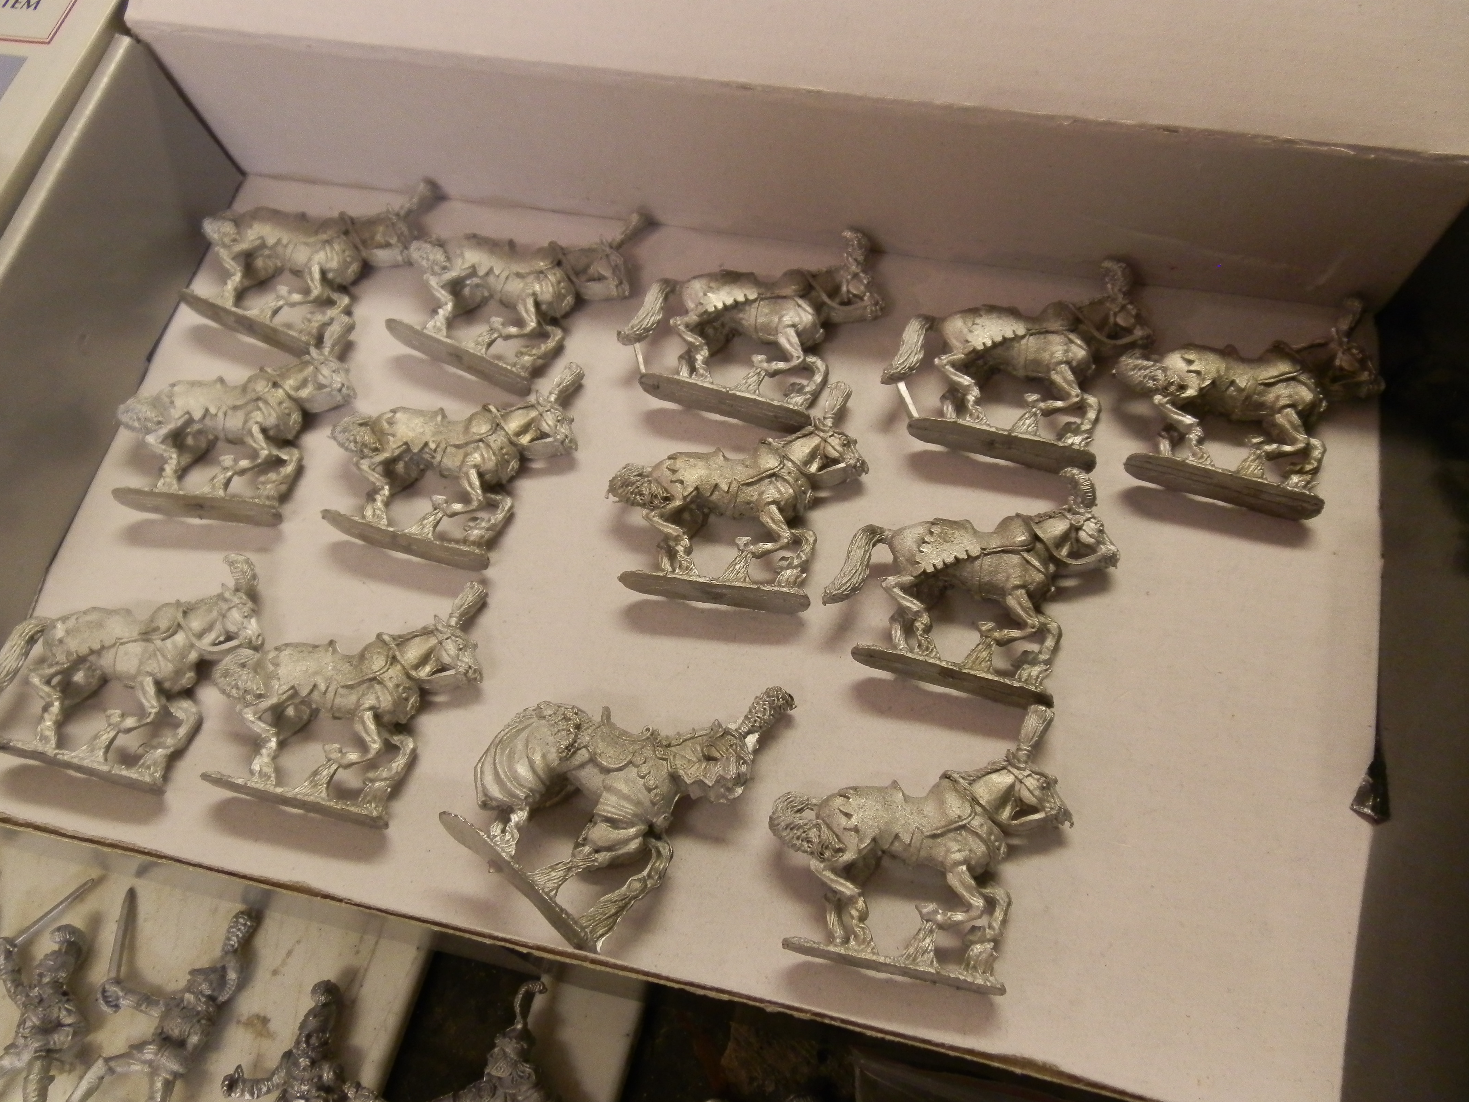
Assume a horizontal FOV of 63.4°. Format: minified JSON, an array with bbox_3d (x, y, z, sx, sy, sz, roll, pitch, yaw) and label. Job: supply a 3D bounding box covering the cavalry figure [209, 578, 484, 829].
[{"bbox_3d":[-0.070,0.024,0.215,0.049,0.013,0.048,12,67,9],"label":"cavalry figure"}]

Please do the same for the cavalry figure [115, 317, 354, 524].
[{"bbox_3d":[-0.102,-0.029,0.244,0.049,0.013,0.048,6,67,7],"label":"cavalry figure"}]

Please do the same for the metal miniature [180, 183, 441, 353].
[{"bbox_3d":[-0.092,-0.066,0.256,0.049,0.013,0.048,21,71,15],"label":"metal miniature"}]

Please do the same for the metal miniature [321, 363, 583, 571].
[{"bbox_3d":[-0.056,-0.021,0.235,0.049,0.013,0.048,15,69,11],"label":"metal miniature"}]

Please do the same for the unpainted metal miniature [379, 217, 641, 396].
[{"bbox_3d":[-0.046,-0.058,0.250,0.049,0.013,0.048,24,72,15],"label":"unpainted metal miniature"}]

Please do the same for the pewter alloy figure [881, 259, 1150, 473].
[{"bbox_3d":[0.055,-0.039,0.231,0.049,0.013,0.047,12,69,11],"label":"pewter alloy figure"}]

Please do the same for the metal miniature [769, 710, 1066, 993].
[{"bbox_3d":[0.030,0.045,0.195,0.049,0.013,0.048,9,68,10],"label":"metal miniature"}]

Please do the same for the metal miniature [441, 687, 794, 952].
[{"bbox_3d":[-0.019,0.036,0.206,0.038,0.016,0.055,34,66,18],"label":"metal miniature"}]

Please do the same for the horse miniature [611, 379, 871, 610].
[{"bbox_3d":[0.000,-0.013,0.225,0.049,0.013,0.048,7,67,8],"label":"horse miniature"}]

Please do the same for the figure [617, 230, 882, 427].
[{"bbox_3d":[0.004,-0.049,0.240,0.049,0.013,0.047,15,69,12],"label":"figure"}]

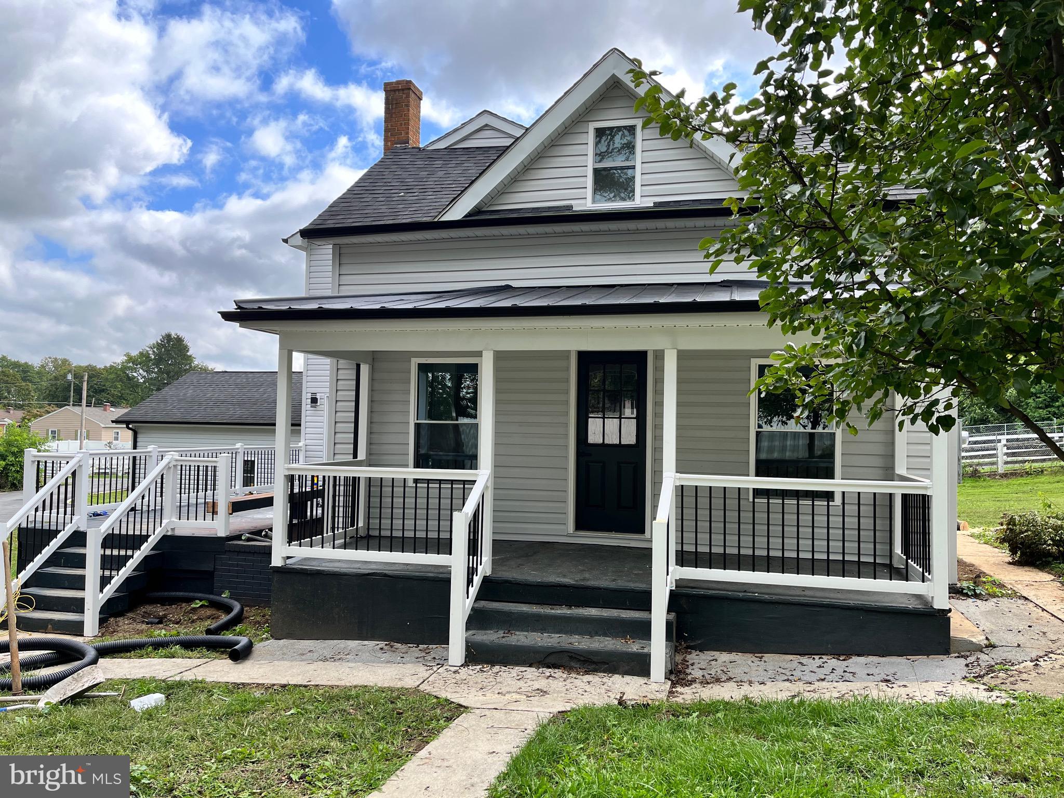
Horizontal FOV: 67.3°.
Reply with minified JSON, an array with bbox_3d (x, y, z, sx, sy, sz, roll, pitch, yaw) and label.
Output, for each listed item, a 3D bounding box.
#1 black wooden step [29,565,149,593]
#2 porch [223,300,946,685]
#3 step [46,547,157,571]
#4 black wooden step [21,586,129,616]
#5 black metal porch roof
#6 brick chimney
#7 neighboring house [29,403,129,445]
[{"bbox_3d":[-5.274,2.148,9.515,1.355,0.203,0.290,0,-3,14],"label":"black wooden step"},{"bbox_3d":[0.601,0.416,7.611,6.460,3.610,2.890,0,-3,14],"label":"porch"},{"bbox_3d":[-5.200,1.960,9.801,1.355,0.203,0.290,0,-3,14],"label":"step"},{"bbox_3d":[-5.348,2.337,9.230,1.355,0.203,0.290,0,-3,14],"label":"black wooden step"},{"bbox_3d":[0.641,-0.994,7.736,6.460,0.780,2.770,0,-3,14],"label":"black metal porch roof"},{"bbox_3d":[-2.006,-4.285,12.422,0.460,1.160,0.450,0,-3,14],"label":"brick chimney"},{"bbox_3d":[-44.645,3.420,83.975,8.000,4.700,12.500,1,-3,8],"label":"neighboring house"}]

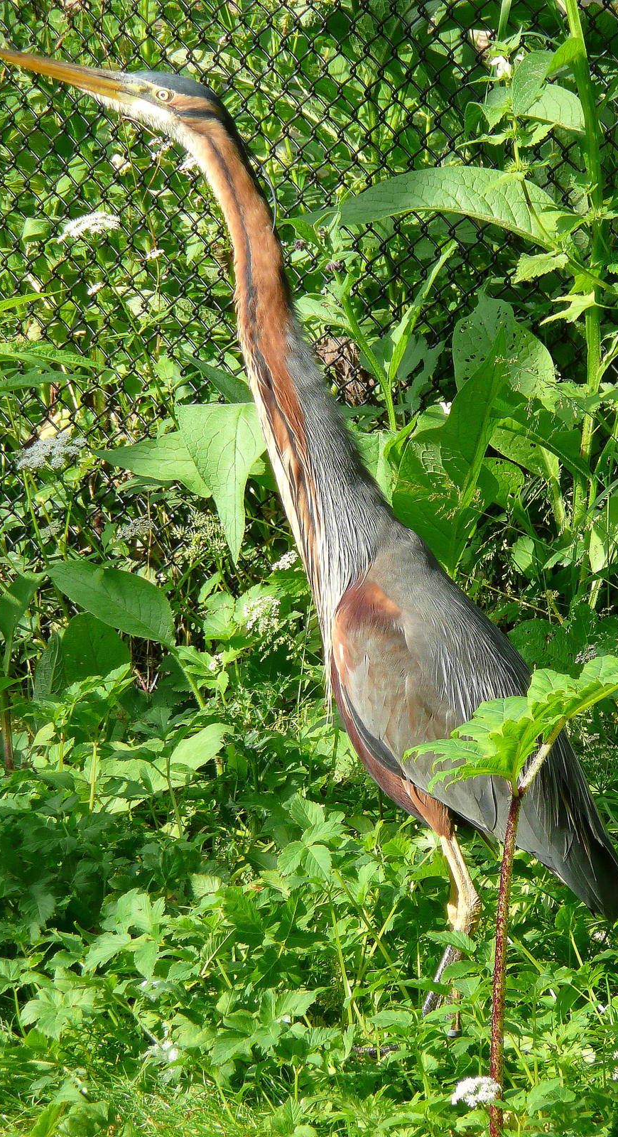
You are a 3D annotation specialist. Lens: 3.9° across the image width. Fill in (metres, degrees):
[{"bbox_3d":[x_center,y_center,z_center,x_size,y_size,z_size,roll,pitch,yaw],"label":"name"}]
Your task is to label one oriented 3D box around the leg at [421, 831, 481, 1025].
[{"bbox_3d":[0.118,0.305,7.700,0.054,0.173,0.030,-1,8,0],"label":"leg"}]

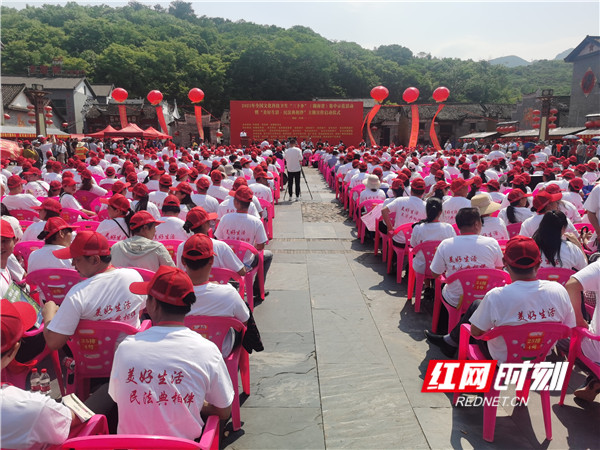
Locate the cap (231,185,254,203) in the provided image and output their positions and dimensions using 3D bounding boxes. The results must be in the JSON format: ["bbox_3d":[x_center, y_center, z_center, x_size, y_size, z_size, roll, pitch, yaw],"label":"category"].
[{"bbox_3d":[-0.590,-0.326,4.844,0.270,0.150,0.180,17,18,32],"label":"cap"}]

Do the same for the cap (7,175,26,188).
[{"bbox_3d":[-4.202,-0.645,6.945,0.180,0.140,0.270,5,21,28],"label":"cap"}]

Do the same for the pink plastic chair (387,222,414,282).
[{"bbox_3d":[1.430,0.309,6.045,0.580,0.770,0.540,0,11,0],"label":"pink plastic chair"}]

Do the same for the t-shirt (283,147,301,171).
[{"bbox_3d":[-0.179,-1.847,13.300,0.540,0.740,0.320,1,11,5],"label":"t-shirt"}]

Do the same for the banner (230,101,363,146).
[{"bbox_3d":[-0.231,-7.638,36.000,10.208,3.746,0.150,0,11,0],"label":"banner"}]

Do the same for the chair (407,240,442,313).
[{"bbox_3d":[1.430,0.502,4.945,0.540,0.755,0.520,1,10,6],"label":"chair"}]

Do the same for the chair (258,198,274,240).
[{"bbox_3d":[-0.760,-0.076,8.184,0.540,0.755,0.520,-1,10,-3],"label":"chair"}]

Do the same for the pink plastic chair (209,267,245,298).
[{"bbox_3d":[-0.742,0.662,4.064,0.540,0.760,0.530,0,11,0],"label":"pink plastic chair"}]

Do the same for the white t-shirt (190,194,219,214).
[{"bbox_3d":[-1.263,-0.111,6.187,0.500,0.620,0.310,0,11,0],"label":"white t-shirt"}]

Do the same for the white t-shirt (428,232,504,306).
[{"bbox_3d":[1.379,0.361,3.854,0.560,0.620,0.320,1,11,5],"label":"white t-shirt"}]

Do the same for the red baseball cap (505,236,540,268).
[{"bbox_3d":[1.266,0.141,2.656,0.190,0.155,0.270,4,11,22],"label":"red baseball cap"}]

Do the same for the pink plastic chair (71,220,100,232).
[{"bbox_3d":[-2.651,0.281,6.196,0.580,0.770,0.540,0,11,0],"label":"pink plastic chair"}]

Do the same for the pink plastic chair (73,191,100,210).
[{"bbox_3d":[-3.948,-0.198,8.613,0.540,0.760,0.530,0,11,0],"label":"pink plastic chair"}]

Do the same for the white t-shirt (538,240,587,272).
[{"bbox_3d":[2.110,0.371,3.957,0.480,0.530,0.280,1,10,4],"label":"white t-shirt"}]

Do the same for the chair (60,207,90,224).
[{"bbox_3d":[-3.433,0.083,7.256,0.580,0.770,0.540,0,11,0],"label":"chair"}]

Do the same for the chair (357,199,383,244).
[{"bbox_3d":[1.300,-0.080,8.204,0.540,0.755,0.520,1,10,5],"label":"chair"}]

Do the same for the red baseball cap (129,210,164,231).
[{"bbox_3d":[-1.264,-0.033,3.854,0.270,0.140,0.180,-21,21,-36],"label":"red baseball cap"}]

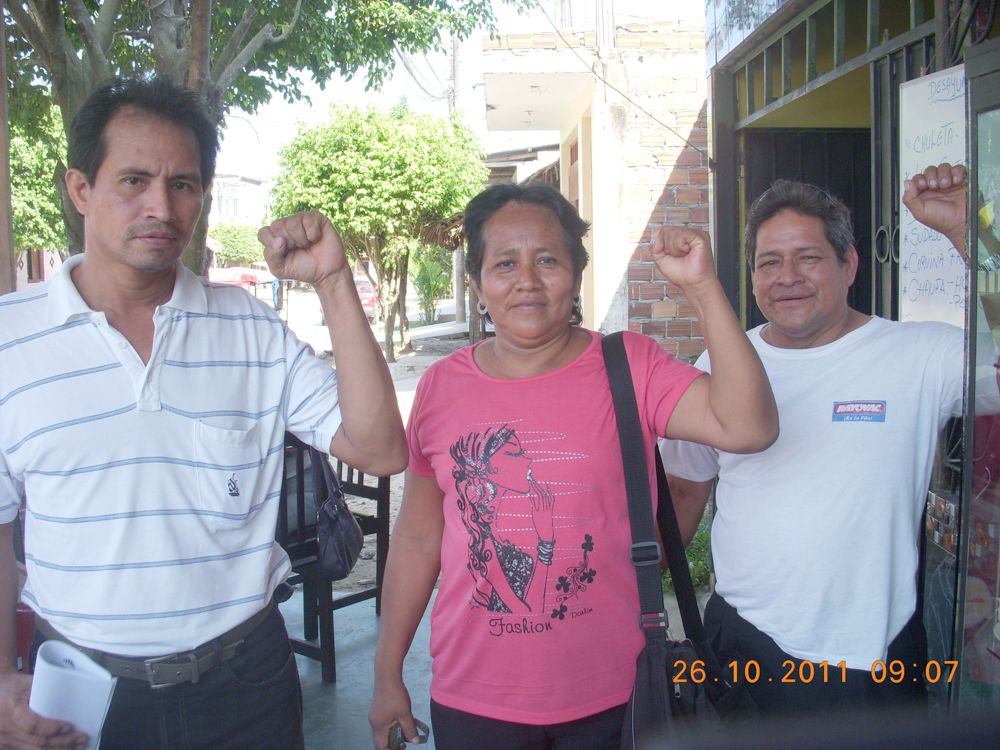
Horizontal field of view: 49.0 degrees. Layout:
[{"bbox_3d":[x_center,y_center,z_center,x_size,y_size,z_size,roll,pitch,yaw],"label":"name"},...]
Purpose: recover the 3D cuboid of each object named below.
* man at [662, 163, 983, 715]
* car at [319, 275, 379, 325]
[{"bbox_3d":[0.550,0.472,1.853,0.580,1.630,0.420,1,6,13],"label":"man"},{"bbox_3d":[-4.650,-2.368,34.430,1.670,1.460,4.100,0,5,-2],"label":"car"}]

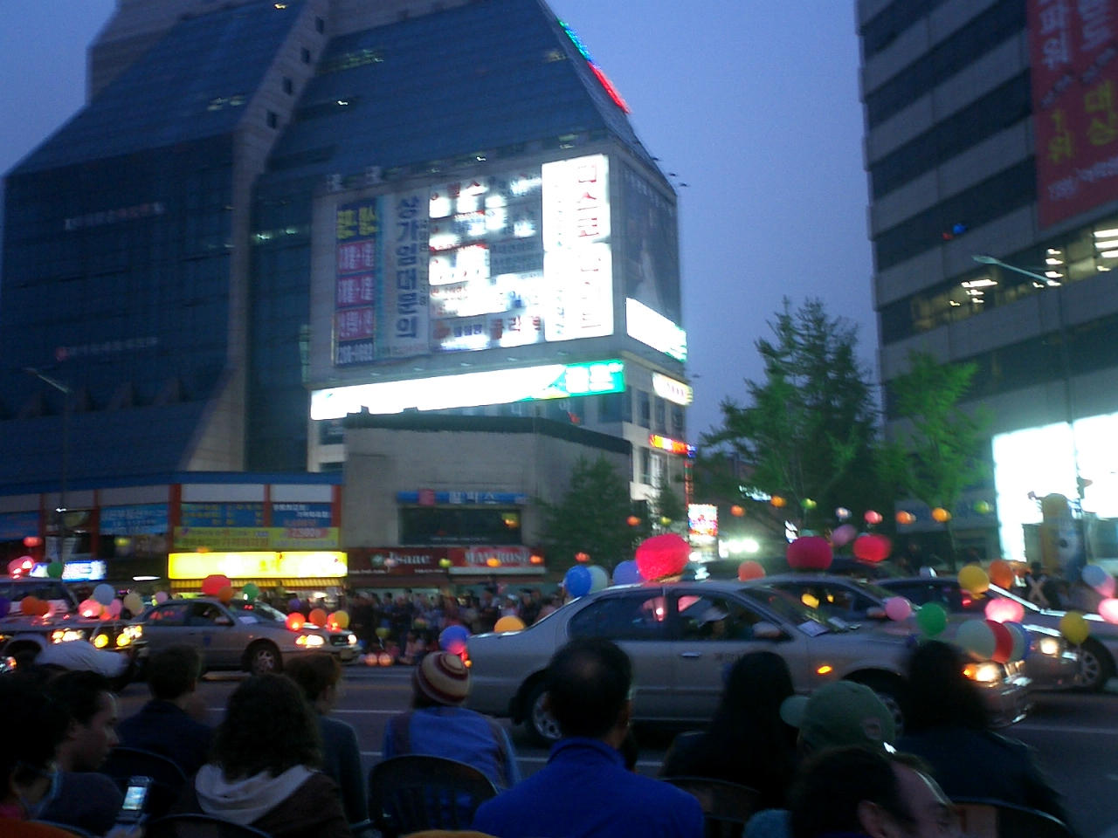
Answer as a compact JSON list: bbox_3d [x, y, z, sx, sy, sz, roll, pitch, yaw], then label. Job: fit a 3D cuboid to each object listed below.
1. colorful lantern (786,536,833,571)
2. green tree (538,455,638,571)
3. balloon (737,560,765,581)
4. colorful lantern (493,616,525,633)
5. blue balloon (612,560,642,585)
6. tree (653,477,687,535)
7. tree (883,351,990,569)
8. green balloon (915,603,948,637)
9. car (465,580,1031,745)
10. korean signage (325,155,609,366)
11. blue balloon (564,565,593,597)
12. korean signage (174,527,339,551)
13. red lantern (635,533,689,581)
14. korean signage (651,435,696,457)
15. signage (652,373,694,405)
[{"bbox_3d":[2.858,1.536,13.600,0.530,0.410,0.530,-3,-9,12],"label":"colorful lantern"},{"bbox_3d":[1.249,4.837,47.501,4.000,6.837,4.000,-1,-8,0],"label":"green tree"},{"bbox_3d":[1.853,1.492,11.500,0.265,0.290,0.265,-3,-9,9],"label":"balloon"},{"bbox_3d":[-0.483,2.038,11.500,0.300,0.330,0.300,-1,-8,0],"label":"colorful lantern"},{"bbox_3d":[0.627,1.421,10.800,0.260,0.290,0.260,-1,-9,0],"label":"blue balloon"},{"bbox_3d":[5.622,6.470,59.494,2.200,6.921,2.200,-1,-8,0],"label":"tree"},{"bbox_3d":[11.787,2.143,36.382,3.400,8.462,3.400,-1,-8,0],"label":"tree"},{"bbox_3d":[3.117,1.677,10.000,0.260,0.280,0.260,-1,-8,0],"label":"green balloon"},{"bbox_3d":[1.537,2.137,10.560,4.750,1.420,1.780,-5,-9,22],"label":"car"},{"bbox_3d":[-6.414,-10.444,80.344,21.015,12.124,0.400,-5,-9,22],"label":"korean signage"},{"bbox_3d":[0.174,1.472,10.800,0.245,0.285,0.245,-1,-9,0],"label":"blue balloon"},{"bbox_3d":[-14.620,5.803,57.987,7.790,1.056,0.100,2,-9,-18],"label":"korean signage"},{"bbox_3d":[0.953,1.266,11.000,0.510,0.430,0.510,-2,-8,5],"label":"red lantern"},{"bbox_3d":[8.131,1.985,82.578,0.400,1.021,9.532,-5,-9,24],"label":"korean signage"},{"bbox_3d":[8.194,-1.990,83.504,0.400,1.483,8.975,-5,-9,24],"label":"signage"}]

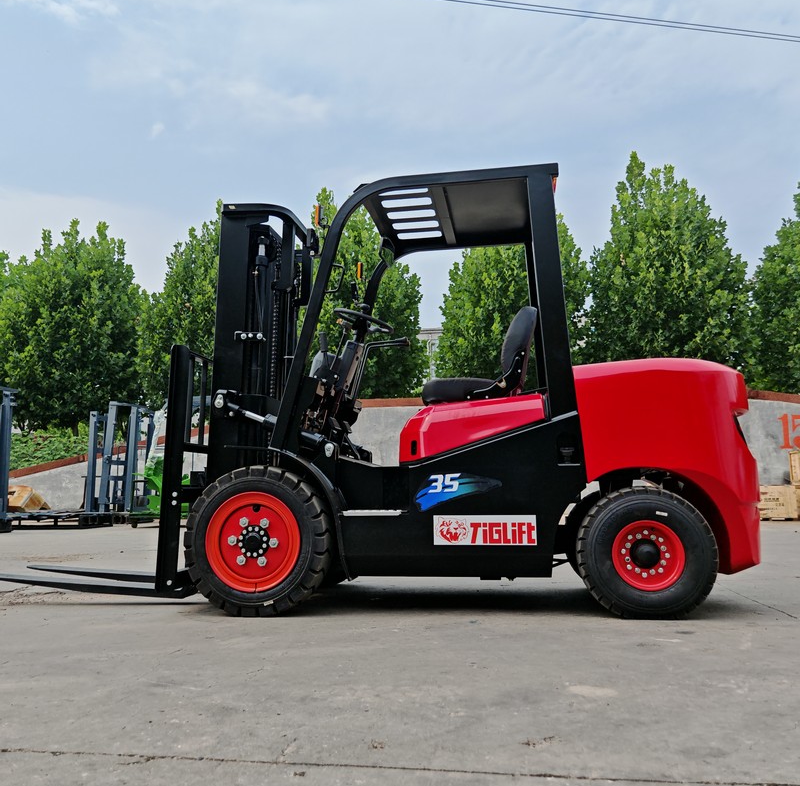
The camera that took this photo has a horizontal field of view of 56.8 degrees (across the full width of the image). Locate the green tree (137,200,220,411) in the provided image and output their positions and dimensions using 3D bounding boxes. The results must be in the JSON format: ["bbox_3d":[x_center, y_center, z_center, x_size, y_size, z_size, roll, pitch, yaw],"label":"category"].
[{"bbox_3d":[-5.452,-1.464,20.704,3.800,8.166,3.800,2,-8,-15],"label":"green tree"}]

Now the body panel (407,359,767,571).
[{"bbox_3d":[0.859,0.379,3.791,1.640,0.970,1.120,-2,-8,9],"label":"body panel"}]

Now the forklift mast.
[{"bbox_3d":[-0.755,0.018,4.095,0.320,1.980,0.720,0,-8,9],"label":"forklift mast"}]

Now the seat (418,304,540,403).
[{"bbox_3d":[0.429,-0.152,3.931,0.580,0.500,0.500,-2,-8,9],"label":"seat"}]

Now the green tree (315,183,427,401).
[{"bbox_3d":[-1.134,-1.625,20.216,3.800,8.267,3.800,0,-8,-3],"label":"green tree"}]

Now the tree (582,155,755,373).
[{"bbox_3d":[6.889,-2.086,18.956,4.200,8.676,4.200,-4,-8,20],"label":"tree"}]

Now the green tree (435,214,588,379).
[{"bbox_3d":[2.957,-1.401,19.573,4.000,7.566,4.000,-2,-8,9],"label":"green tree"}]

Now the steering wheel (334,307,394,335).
[{"bbox_3d":[-0.196,-0.391,4.063,0.365,0.070,0.365,22,-4,2],"label":"steering wheel"}]

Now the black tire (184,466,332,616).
[{"bbox_3d":[-0.658,0.686,3.472,0.690,0.688,0.225,-2,-8,9],"label":"black tire"}]

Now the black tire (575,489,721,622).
[{"bbox_3d":[1.075,0.695,3.238,0.575,0.572,0.180,-2,-8,9],"label":"black tire"}]

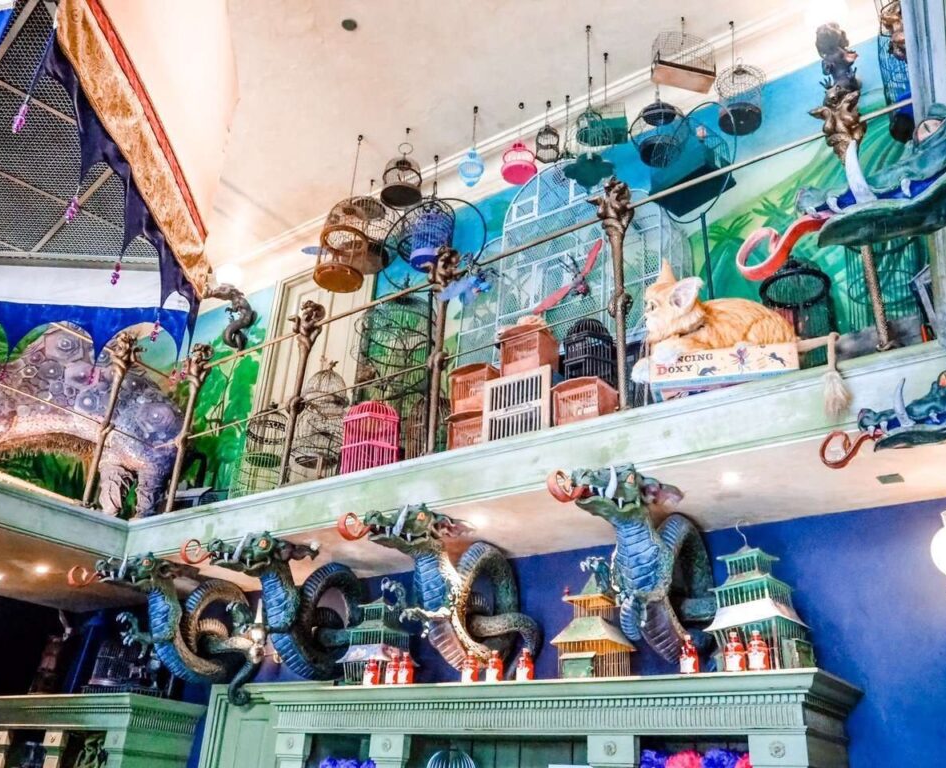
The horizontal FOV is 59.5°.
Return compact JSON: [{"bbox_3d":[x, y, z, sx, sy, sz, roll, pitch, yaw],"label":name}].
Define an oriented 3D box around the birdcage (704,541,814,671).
[{"bbox_3d":[1.159,0.936,3.421,0.296,0.558,0.368,23,-33,-34],"label":"birdcage"}]

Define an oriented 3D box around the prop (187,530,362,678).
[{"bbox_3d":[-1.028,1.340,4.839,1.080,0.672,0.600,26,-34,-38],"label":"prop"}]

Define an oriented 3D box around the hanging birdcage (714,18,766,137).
[{"bbox_3d":[1.538,-1.846,4.881,0.296,0.793,0.296,-15,-32,32],"label":"hanging birdcage"}]

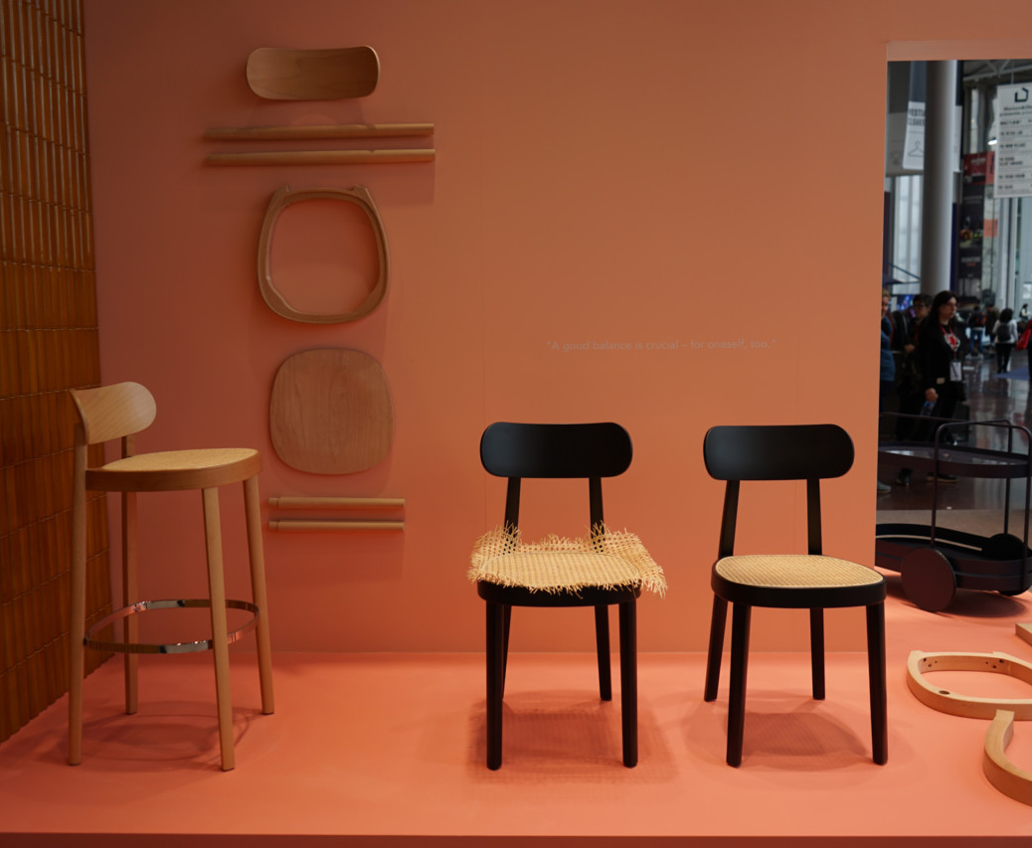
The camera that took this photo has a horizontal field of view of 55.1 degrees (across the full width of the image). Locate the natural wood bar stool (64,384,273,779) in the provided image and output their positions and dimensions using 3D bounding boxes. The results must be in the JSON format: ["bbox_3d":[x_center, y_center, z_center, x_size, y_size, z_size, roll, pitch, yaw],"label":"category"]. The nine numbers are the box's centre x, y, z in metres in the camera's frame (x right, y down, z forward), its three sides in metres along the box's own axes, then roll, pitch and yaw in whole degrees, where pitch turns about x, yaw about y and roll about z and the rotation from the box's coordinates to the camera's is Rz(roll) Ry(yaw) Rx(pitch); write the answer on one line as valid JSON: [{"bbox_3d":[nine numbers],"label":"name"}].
[{"bbox_3d":[-0.928,0.380,2.682,0.503,0.977,0.435,0,6,3],"label":"natural wood bar stool"}]

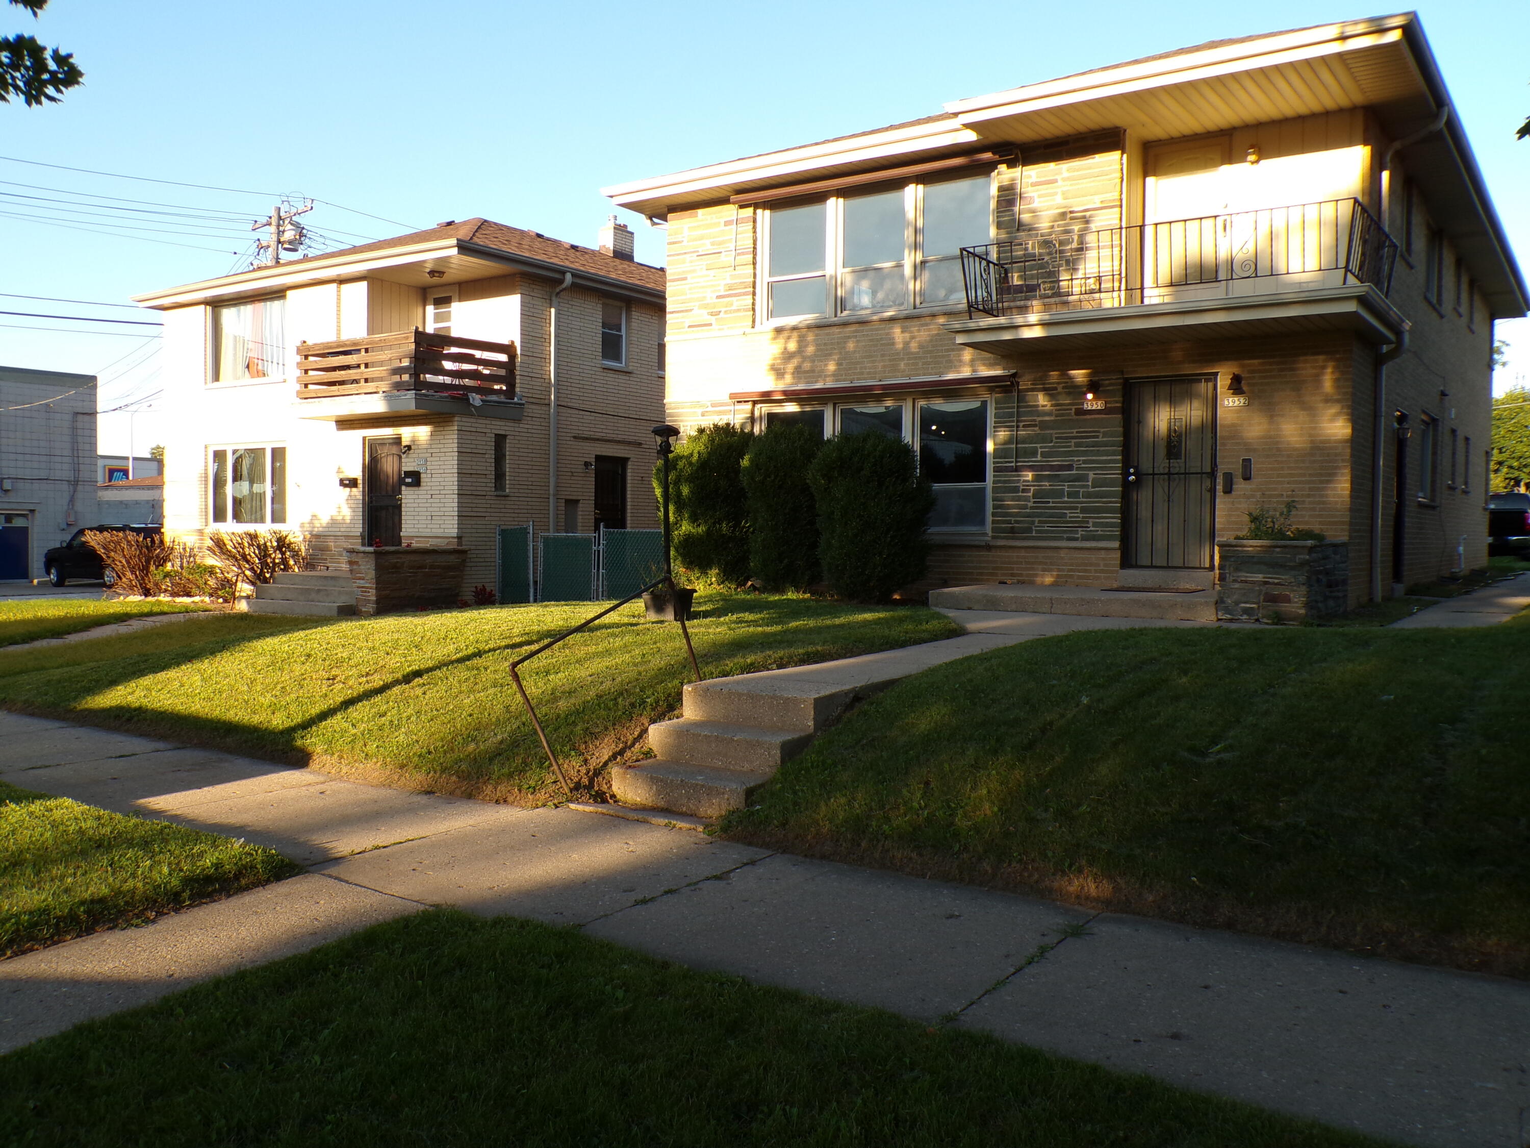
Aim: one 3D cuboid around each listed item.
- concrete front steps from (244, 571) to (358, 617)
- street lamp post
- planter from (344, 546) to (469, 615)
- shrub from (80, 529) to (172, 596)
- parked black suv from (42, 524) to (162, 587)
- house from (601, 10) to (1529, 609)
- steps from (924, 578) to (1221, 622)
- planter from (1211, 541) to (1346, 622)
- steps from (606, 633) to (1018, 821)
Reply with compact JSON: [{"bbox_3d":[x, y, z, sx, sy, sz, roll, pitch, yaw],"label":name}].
[{"bbox_3d":[-6.780,0.294,19.623,2.450,0.550,1.900,2,3,35],"label":"concrete front steps"},{"bbox_3d":[-0.974,-0.540,12.300,0.280,1.901,0.280,2,3,35],"label":"street lamp post"},{"bbox_3d":[-5.550,0.069,19.164,0.820,0.980,1.760,2,3,35],"label":"planter"},{"bbox_3d":[-12.057,-0.203,23.400,1.400,1.260,1.300,2,3,35],"label":"shrub"},{"bbox_3d":[-20.000,-0.520,38.200,5.000,1.900,2.000,2,3,35],"label":"parked black suv"},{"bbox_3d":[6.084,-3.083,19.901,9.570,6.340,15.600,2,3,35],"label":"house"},{"bbox_3d":[3.382,0.276,12.699,2.890,0.200,1.800,2,3,35],"label":"steps"},{"bbox_3d":[4.897,0.053,11.641,0.850,0.740,1.800,2,3,35],"label":"planter"},{"bbox_3d":[0.490,0.866,7.621,0.930,0.560,3.470,2,3,35],"label":"steps"}]

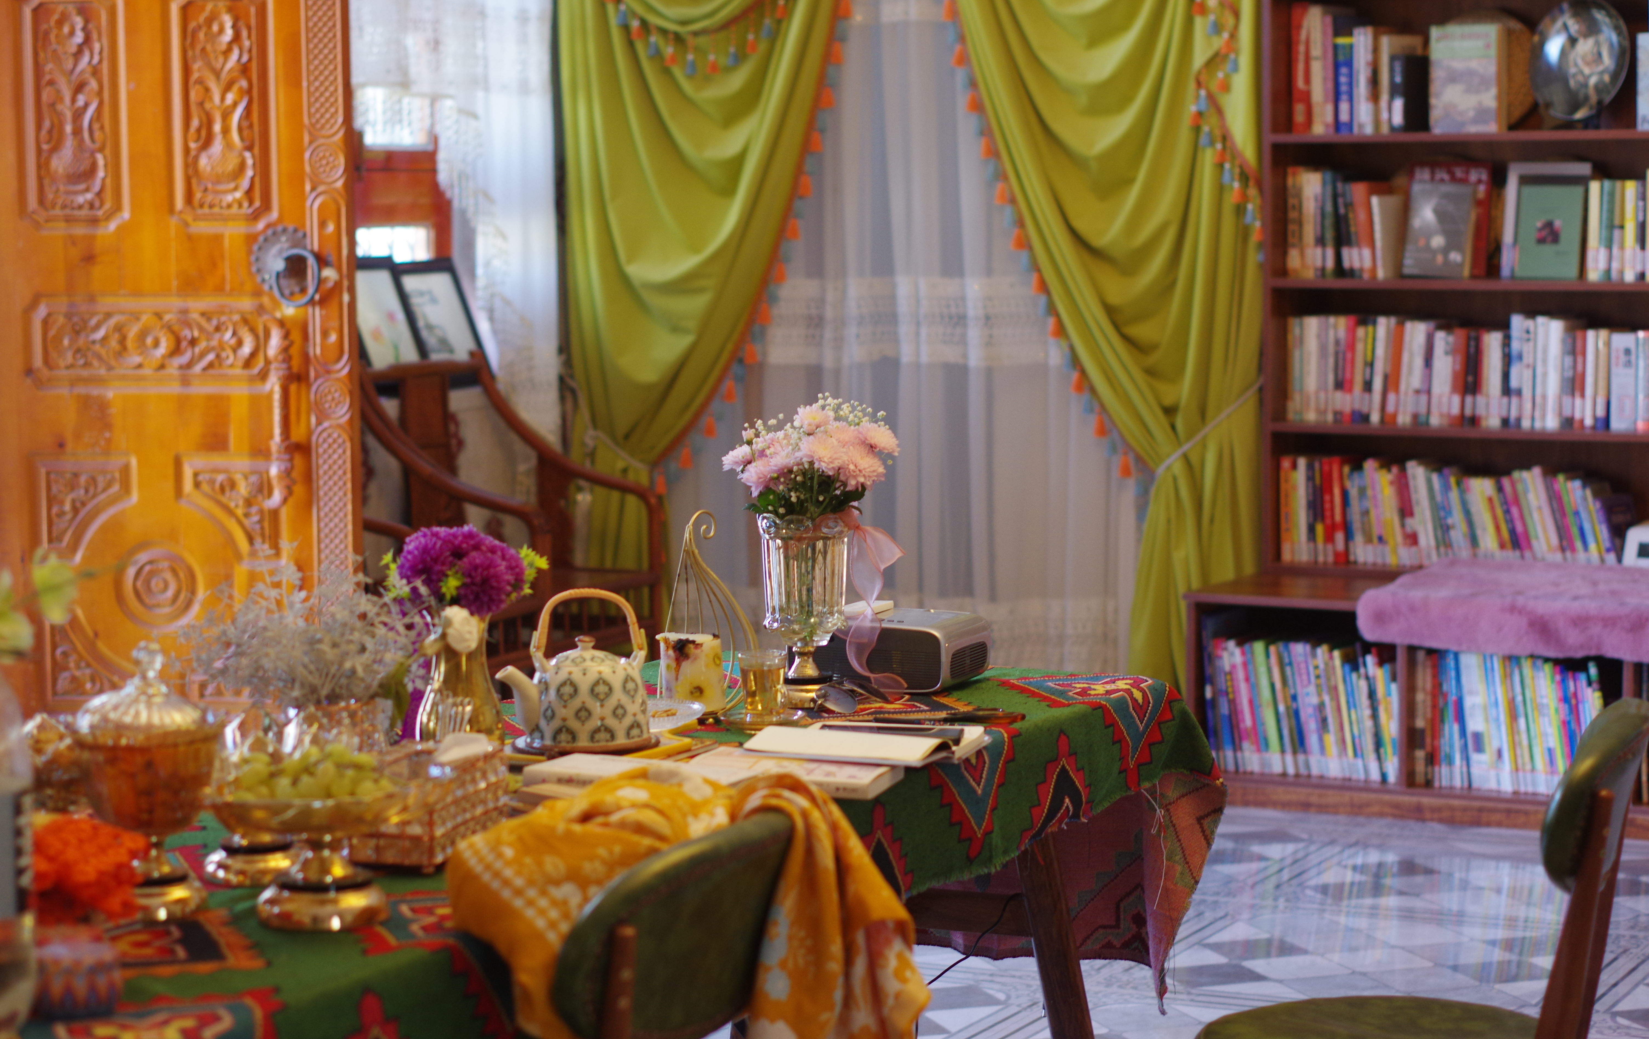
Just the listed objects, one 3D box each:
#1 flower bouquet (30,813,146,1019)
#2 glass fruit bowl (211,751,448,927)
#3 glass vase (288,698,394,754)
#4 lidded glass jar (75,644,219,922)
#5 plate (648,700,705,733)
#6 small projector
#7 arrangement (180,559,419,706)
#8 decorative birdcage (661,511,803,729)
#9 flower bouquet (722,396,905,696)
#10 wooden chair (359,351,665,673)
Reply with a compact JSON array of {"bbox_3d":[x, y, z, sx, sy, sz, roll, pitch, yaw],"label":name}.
[{"bbox_3d":[-0.576,0.303,2.670,0.102,0.152,0.100,-1,6,0],"label":"flower bouquet"},{"bbox_3d":[-0.431,0.276,2.985,0.210,0.136,0.210,-1,6,0],"label":"glass fruit bowl"},{"bbox_3d":[-0.479,0.230,3.390,0.102,0.108,0.102,-1,5,0],"label":"glass vase"},{"bbox_3d":[-0.596,0.224,3.020,0.131,0.235,0.131,-1,6,0],"label":"lidded glass jar"},{"bbox_3d":[-0.204,0.230,3.930,0.140,0.022,0.140,-1,6,0],"label":"plate"},{"bbox_3d":[0.085,0.158,4.298,0.205,0.080,0.200,2,7,20],"label":"small projector"},{"bbox_3d":[-0.540,0.138,3.560,0.255,0.157,0.230,-1,6,0],"label":"arrangement"},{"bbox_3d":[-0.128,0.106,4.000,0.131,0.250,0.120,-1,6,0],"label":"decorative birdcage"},{"bbox_3d":[-0.013,0.036,4.110,0.218,0.365,0.205,-1,6,0],"label":"flower bouquet"},{"bbox_3d":[-0.659,0.147,7.322,0.500,0.975,0.570,3,7,28],"label":"wooden chair"}]

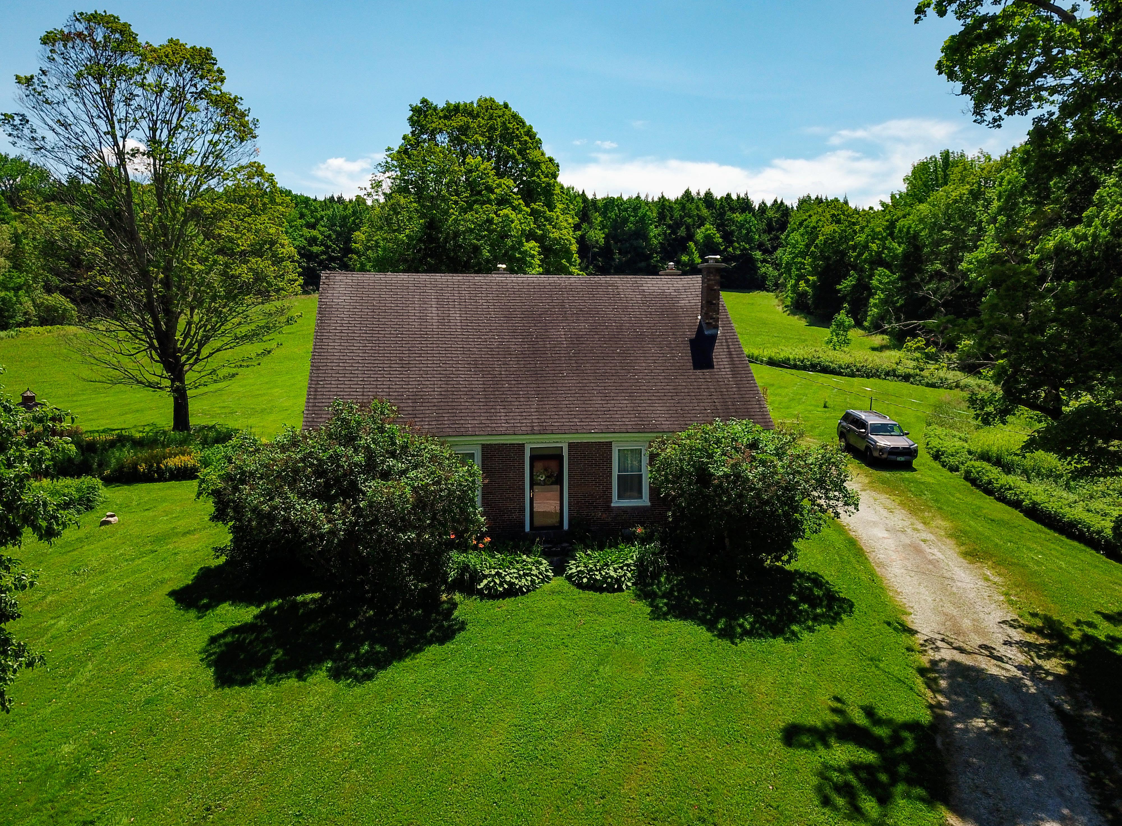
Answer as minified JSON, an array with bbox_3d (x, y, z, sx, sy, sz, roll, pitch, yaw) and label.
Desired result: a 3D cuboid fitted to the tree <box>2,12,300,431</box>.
[{"bbox_3d":[-18.808,-8.370,39.011,12.800,18.700,12.500,0,8,0],"label":"tree"}]

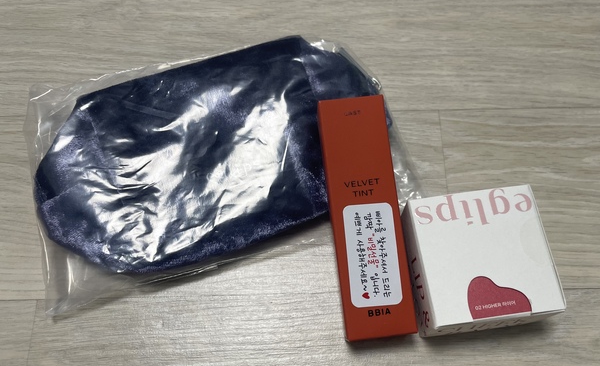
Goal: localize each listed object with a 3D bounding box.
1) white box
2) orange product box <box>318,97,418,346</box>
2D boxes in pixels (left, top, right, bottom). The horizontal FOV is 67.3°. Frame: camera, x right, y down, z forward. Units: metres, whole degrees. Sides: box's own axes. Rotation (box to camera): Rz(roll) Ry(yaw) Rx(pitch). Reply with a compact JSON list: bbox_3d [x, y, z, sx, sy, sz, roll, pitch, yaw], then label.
[{"bbox_3d":[0.068,0.030,0.175,0.048,0.017,0.049,-7,72,-3],"label":"white box"},{"bbox_3d":[0.024,0.012,0.170,0.024,0.022,0.084,-7,83,0],"label":"orange product box"}]

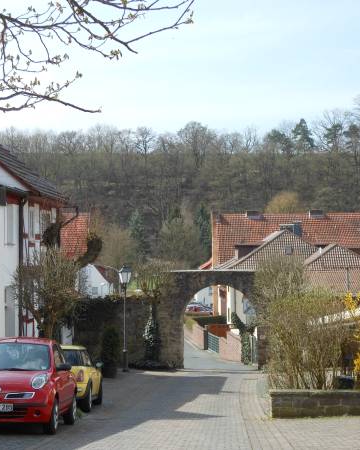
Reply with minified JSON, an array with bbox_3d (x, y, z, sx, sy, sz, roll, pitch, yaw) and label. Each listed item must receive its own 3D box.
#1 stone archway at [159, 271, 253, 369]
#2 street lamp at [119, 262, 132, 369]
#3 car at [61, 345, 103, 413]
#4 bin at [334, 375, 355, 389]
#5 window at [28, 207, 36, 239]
[{"bbox_3d":[1.399,3.853,46.400,4.700,3.940,0.900,0,-1,2],"label":"stone archway"},{"bbox_3d":[-2.055,3.539,43.300,0.480,4.090,0.480,0,-1,0],"label":"street lamp"},{"bbox_3d":[-2.680,3.398,25.584,1.690,1.410,3.630,0,-6,1],"label":"car"},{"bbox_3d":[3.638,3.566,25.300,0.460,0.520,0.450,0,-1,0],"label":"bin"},{"bbox_3d":[-4.100,-0.056,31.800,0.140,0.930,0.920,0,-1,5],"label":"window"}]

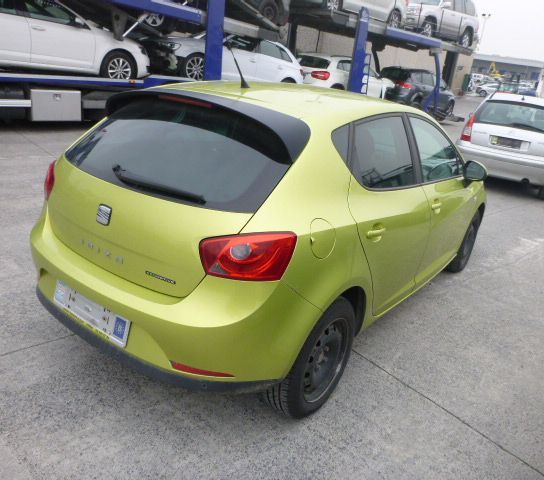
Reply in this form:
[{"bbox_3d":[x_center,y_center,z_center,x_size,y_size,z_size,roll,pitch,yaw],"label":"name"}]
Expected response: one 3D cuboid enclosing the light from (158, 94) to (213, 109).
[{"bbox_3d":[-0.396,-0.627,2.088,0.340,0.027,0.030,19,23,33],"label":"light"}]

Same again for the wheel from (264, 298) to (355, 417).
[{"bbox_3d":[0.191,0.536,2.192,0.185,0.600,0.600,19,24,33],"label":"wheel"}]

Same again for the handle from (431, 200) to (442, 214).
[{"bbox_3d":[1.027,-0.205,2.873,0.042,0.045,0.170,19,23,33],"label":"handle"}]

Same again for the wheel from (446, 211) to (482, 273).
[{"bbox_3d":[1.669,-0.015,4.085,0.185,0.600,0.600,19,24,33],"label":"wheel"}]

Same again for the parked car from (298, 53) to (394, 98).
[{"bbox_3d":[2.380,-5.230,15.350,4.400,1.500,1.800,-14,28,-43],"label":"parked car"}]

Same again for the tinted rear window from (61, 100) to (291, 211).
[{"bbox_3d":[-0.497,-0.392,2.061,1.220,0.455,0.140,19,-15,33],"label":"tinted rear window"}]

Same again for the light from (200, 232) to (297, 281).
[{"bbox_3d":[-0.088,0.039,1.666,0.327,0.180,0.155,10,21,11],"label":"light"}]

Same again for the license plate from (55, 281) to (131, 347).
[{"bbox_3d":[-0.781,0.306,1.985,0.520,0.113,0.020,19,14,33],"label":"license plate"}]

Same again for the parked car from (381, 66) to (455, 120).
[{"bbox_3d":[5.760,-5.862,18.267,4.220,1.520,1.790,-13,27,-41],"label":"parked car"}]

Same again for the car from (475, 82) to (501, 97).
[{"bbox_3d":[22.931,-15.101,47.000,4.200,1.460,1.770,7,20,4],"label":"car"}]

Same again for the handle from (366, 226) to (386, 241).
[{"bbox_3d":[0.499,-0.031,2.185,0.042,0.047,0.175,19,23,33],"label":"handle"}]

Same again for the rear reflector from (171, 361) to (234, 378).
[{"bbox_3d":[-0.259,0.500,1.746,0.253,0.034,0.035,10,21,11],"label":"rear reflector"}]

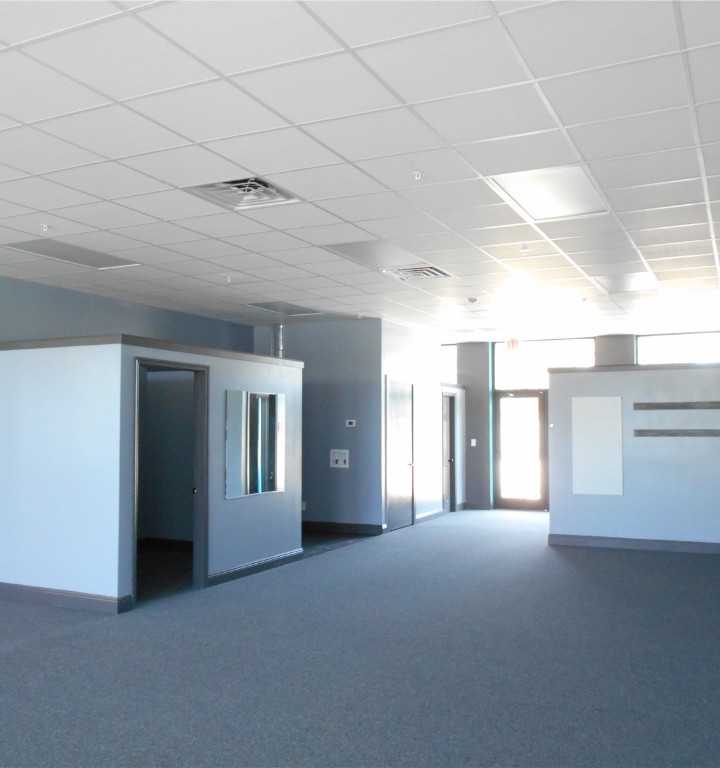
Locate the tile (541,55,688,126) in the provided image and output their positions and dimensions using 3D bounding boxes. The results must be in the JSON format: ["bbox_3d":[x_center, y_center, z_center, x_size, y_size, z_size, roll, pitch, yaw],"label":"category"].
[{"bbox_3d":[1.190,-1.340,3.520,0.605,0.020,0.605,-1,-3,26],"label":"tile"}]

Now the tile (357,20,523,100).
[{"bbox_3d":[0.359,-1.343,3.227,0.605,0.020,0.605,-1,-3,26],"label":"tile"}]

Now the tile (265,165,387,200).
[{"bbox_3d":[-0.210,-1.267,4.825,0.600,0.020,0.600,-1,-3,26],"label":"tile"}]

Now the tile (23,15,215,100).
[{"bbox_3d":[-0.988,-1.345,3.198,0.605,0.020,0.605,-1,-3,26],"label":"tile"}]

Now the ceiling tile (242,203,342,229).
[{"bbox_3d":[-0.497,-1.228,5.628,0.600,0.020,0.600,-1,-3,26],"label":"ceiling tile"}]

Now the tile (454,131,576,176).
[{"bbox_3d":[0.886,-1.289,4.290,0.600,0.020,0.600,-1,-3,26],"label":"tile"}]

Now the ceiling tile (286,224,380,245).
[{"bbox_3d":[-0.218,-1.218,6.213,0.605,0.020,0.605,-1,-3,26],"label":"ceiling tile"}]

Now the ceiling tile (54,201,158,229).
[{"bbox_3d":[-1.855,-1.234,5.628,0.600,0.020,0.600,-1,-3,26],"label":"ceiling tile"}]

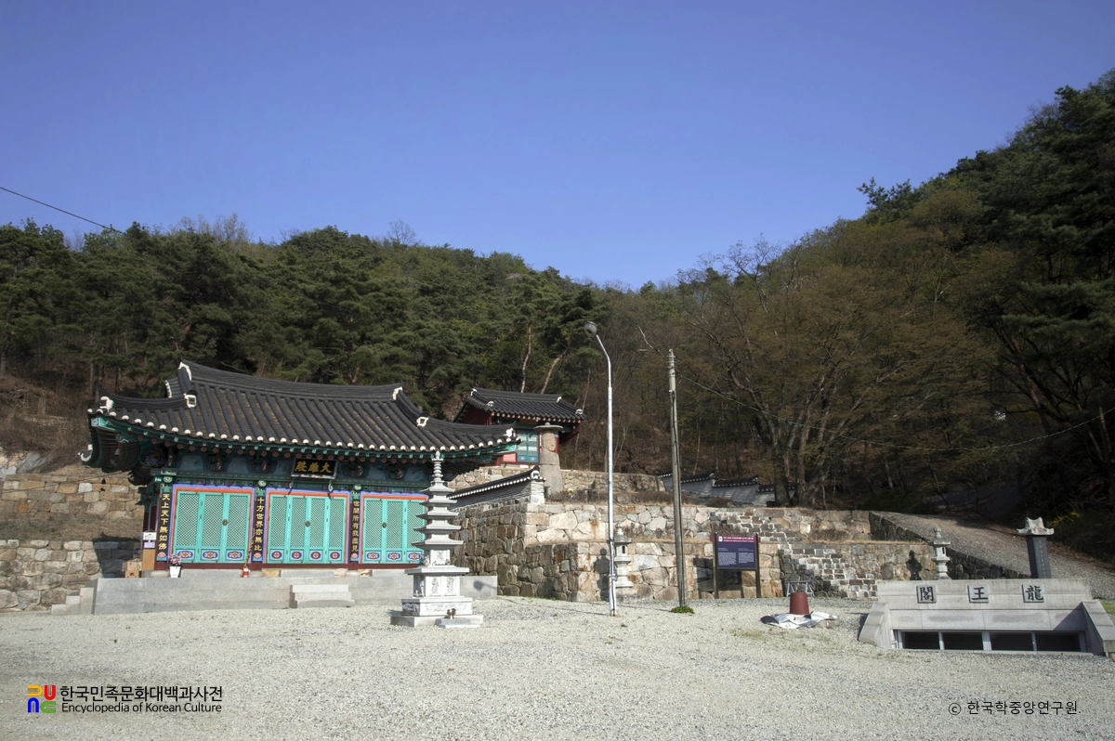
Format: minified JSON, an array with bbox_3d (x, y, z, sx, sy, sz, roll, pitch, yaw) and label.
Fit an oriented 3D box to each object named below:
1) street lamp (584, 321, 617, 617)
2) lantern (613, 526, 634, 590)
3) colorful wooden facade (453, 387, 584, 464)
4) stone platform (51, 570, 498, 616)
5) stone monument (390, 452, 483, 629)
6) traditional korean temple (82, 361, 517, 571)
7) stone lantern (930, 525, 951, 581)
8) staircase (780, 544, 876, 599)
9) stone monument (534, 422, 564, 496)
[{"bbox_3d":[1.084,2.423,23.369,0.850,7.682,0.400,2,-14,-11],"label":"street lamp"},{"bbox_3d":[1.720,5.000,24.300,0.690,1.760,0.690,7,-16,-28],"label":"lantern"},{"bbox_3d":[-2.320,4.143,61.076,7.000,5.501,6.400,6,-15,-24],"label":"colorful wooden facade"},{"bbox_3d":[-9.942,7.616,30.997,13.236,1.030,10.094,6,-15,-27],"label":"stone platform"},{"bbox_3d":[-2.742,3.830,20.578,1.700,3.869,1.700,6,-15,-27],"label":"stone monument"},{"bbox_3d":[-9.527,3.569,32.369,13.617,7.242,9.579,6,-15,-27],"label":"traditional korean temple"},{"bbox_3d":[11.396,5.539,26.716,0.540,1.787,0.540,2,-14,-11],"label":"stone lantern"},{"bbox_3d":[7.704,5.691,25.353,1.700,1.510,2.400,6,-15,-25],"label":"staircase"},{"bbox_3d":[-0.492,5.355,54.228,1.750,4.483,1.700,6,-15,-25],"label":"stone monument"}]

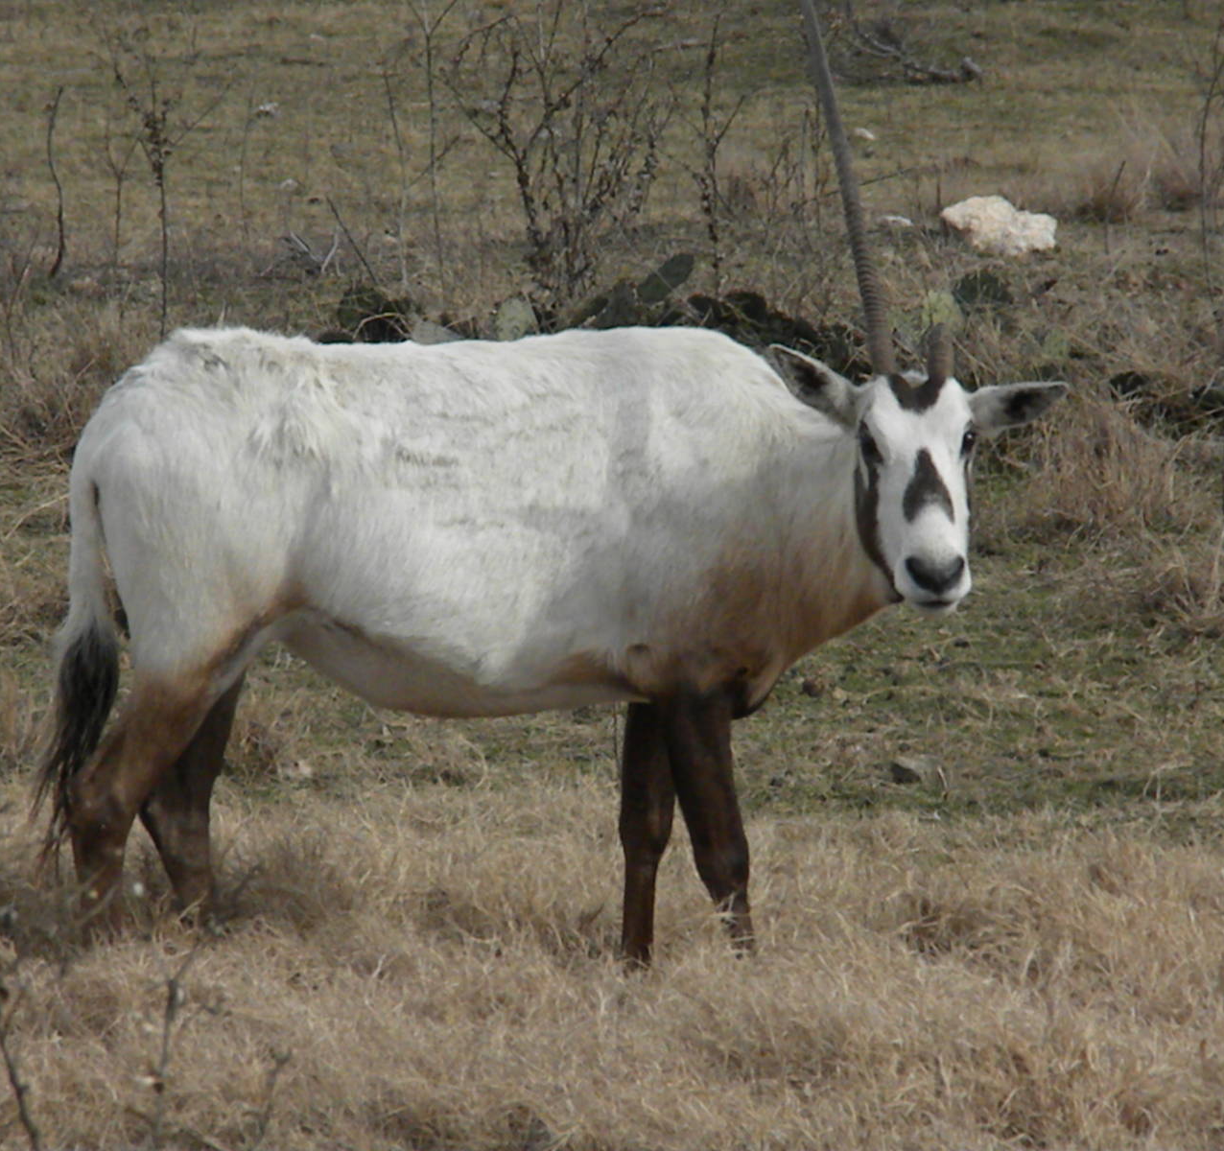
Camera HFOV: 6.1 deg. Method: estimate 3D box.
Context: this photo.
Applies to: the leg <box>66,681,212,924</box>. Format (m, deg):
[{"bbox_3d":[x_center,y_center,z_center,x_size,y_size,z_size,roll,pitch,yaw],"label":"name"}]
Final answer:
[{"bbox_3d":[-0.681,0.338,16.600,0.207,0.369,0.095,1,4,10],"label":"leg"}]

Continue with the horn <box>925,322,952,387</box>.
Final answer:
[{"bbox_3d":[0.465,-0.316,16.450,0.038,0.094,0.042,2,-8,-6],"label":"horn"}]

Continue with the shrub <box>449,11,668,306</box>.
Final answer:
[{"bbox_3d":[-0.158,-1.261,35.000,0.692,0.968,0.600,0,4,0],"label":"shrub"}]

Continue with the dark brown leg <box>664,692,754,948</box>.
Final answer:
[{"bbox_3d":[0.139,0.365,16.450,0.132,0.394,0.080,1,4,10],"label":"dark brown leg"}]

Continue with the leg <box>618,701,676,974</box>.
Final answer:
[{"bbox_3d":[0.050,0.378,16.650,0.081,0.393,0.075,1,4,10],"label":"leg"}]

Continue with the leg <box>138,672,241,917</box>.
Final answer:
[{"bbox_3d":[-0.613,0.331,16.800,0.152,0.374,0.090,1,4,10],"label":"leg"}]

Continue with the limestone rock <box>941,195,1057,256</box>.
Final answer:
[{"bbox_3d":[1.294,-1.167,38.500,0.388,0.200,0.270,0,4,0],"label":"limestone rock"}]

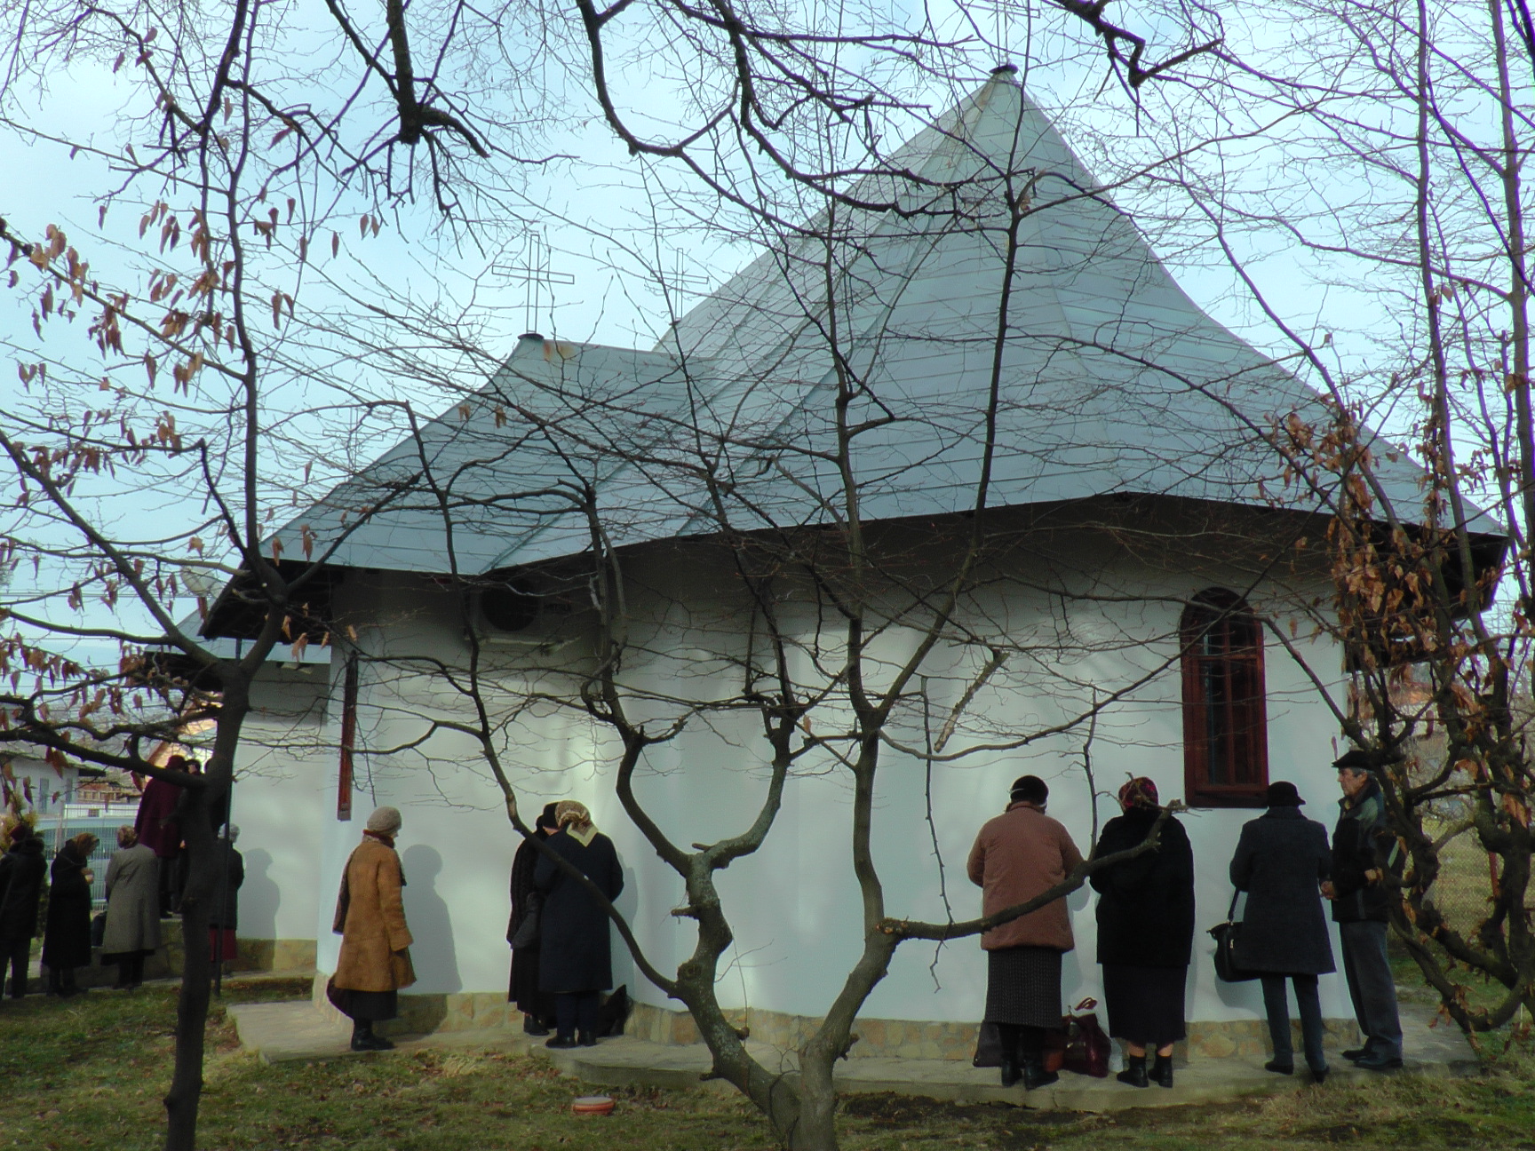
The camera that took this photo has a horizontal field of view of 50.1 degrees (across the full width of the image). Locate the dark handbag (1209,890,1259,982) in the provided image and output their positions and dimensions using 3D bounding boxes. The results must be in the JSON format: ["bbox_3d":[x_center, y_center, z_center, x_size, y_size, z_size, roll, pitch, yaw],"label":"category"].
[{"bbox_3d":[2.629,2.020,9.188,0.360,0.505,0.160,-3,-11,17],"label":"dark handbag"}]

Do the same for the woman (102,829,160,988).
[{"bbox_3d":[-5.938,3.084,15.287,0.520,1.470,0.400,5,-9,-30],"label":"woman"}]

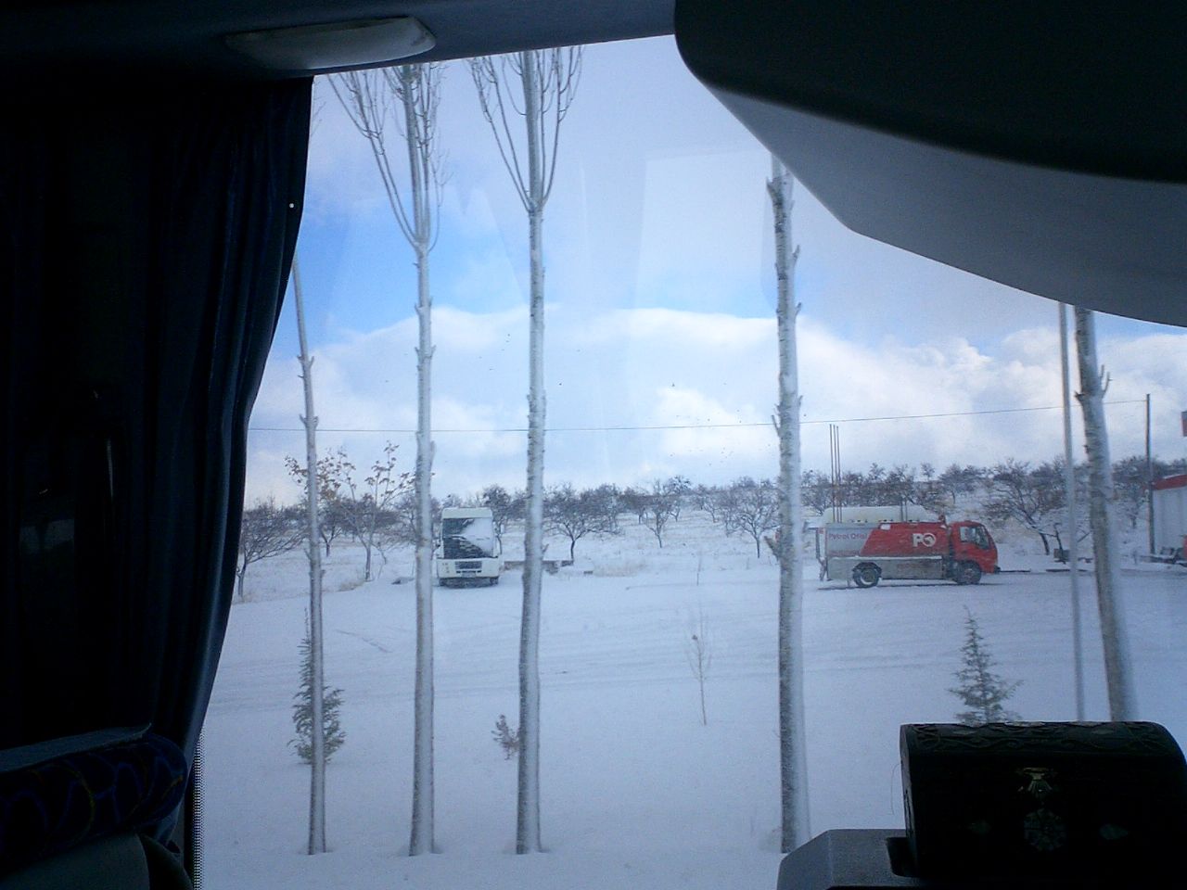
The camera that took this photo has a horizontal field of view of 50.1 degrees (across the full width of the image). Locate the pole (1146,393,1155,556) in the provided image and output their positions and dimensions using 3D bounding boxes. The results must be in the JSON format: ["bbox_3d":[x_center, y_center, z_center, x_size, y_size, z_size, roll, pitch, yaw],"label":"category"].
[{"bbox_3d":[28.595,1.579,65.231,0.240,8.400,0.240,-1,-3,0],"label":"pole"}]

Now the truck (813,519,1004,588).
[{"bbox_3d":[12.048,4.147,49.468,6.600,2.600,2.200,-1,-3,-3],"label":"truck"}]

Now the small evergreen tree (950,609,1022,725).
[{"bbox_3d":[4.807,2.811,15.542,0.850,1.530,0.850,-1,-3,0],"label":"small evergreen tree"}]

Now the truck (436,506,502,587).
[{"bbox_3d":[-5.255,4.294,54.478,2.550,3.200,6.200,-1,-3,-3],"label":"truck"}]

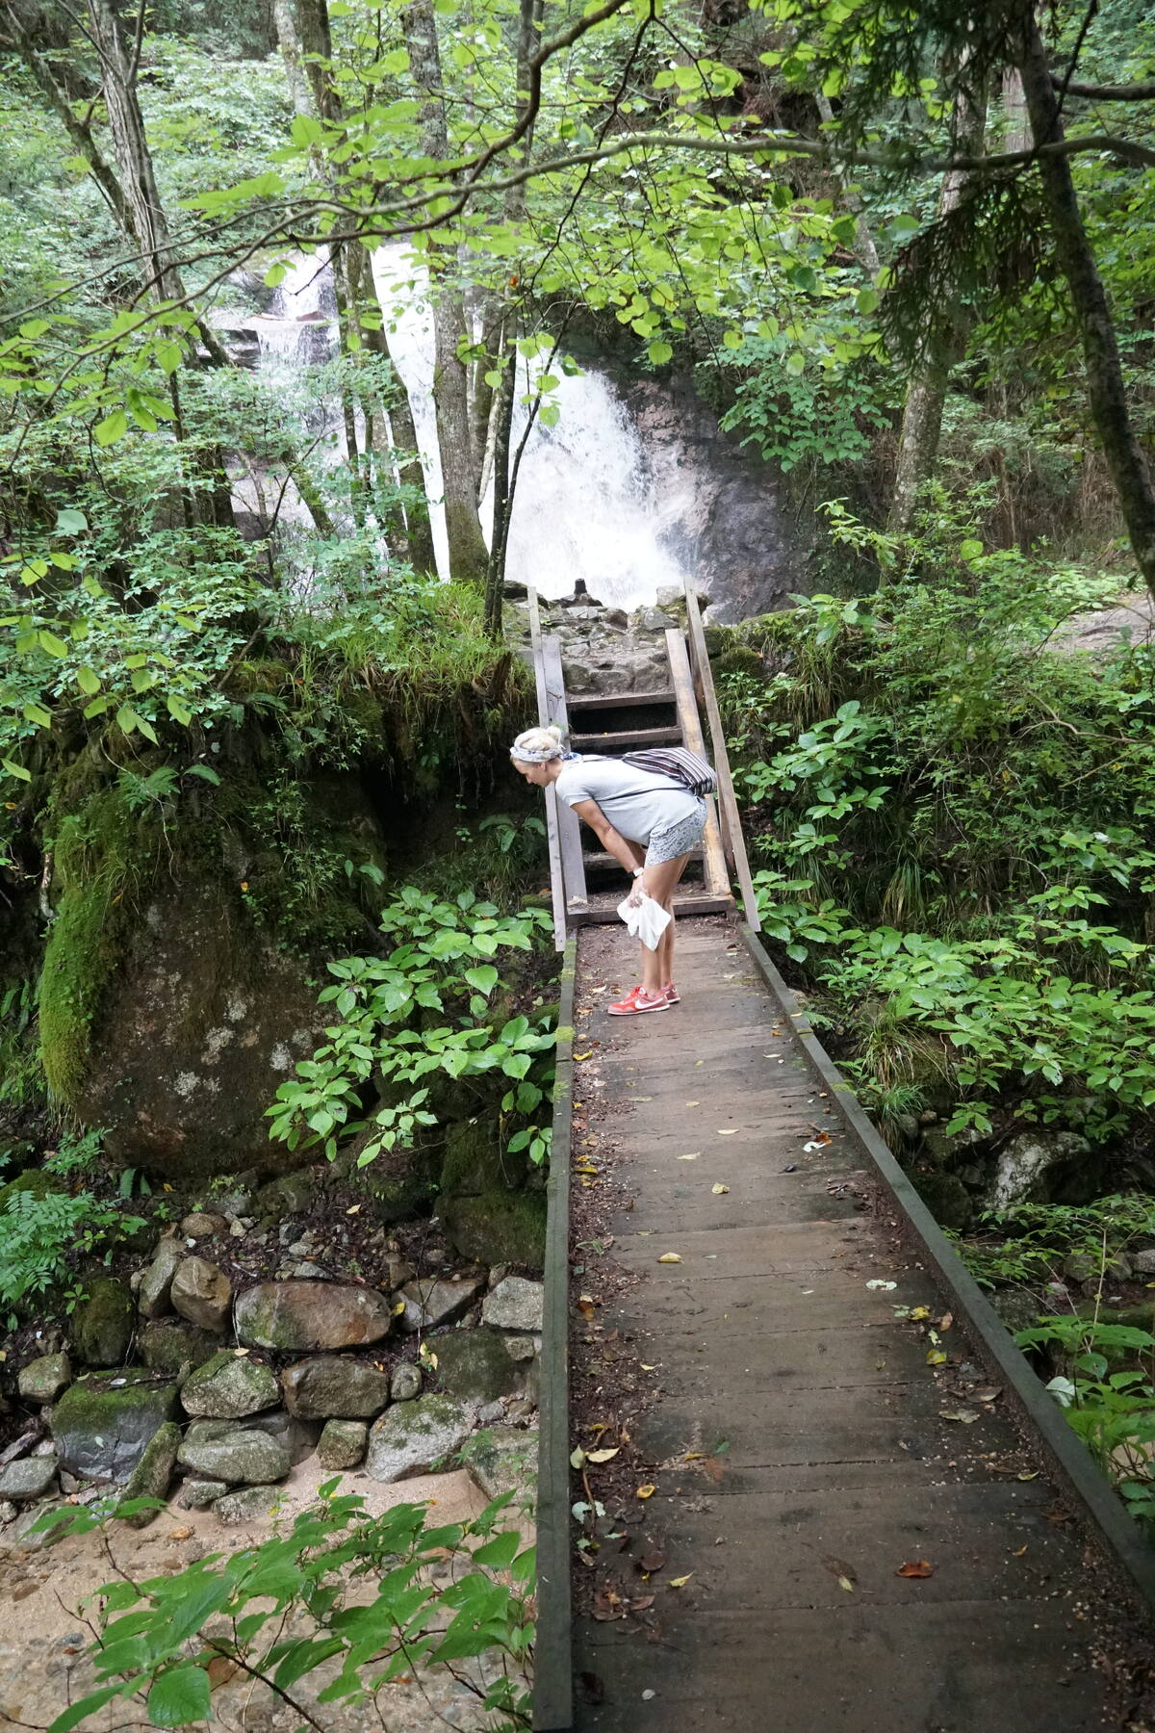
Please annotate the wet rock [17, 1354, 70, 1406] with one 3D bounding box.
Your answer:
[{"bbox_3d":[-2.198,2.113,6.550,0.210,0.190,0.210,0,7,0],"label":"wet rock"}]

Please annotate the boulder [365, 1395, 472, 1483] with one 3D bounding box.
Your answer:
[{"bbox_3d":[-0.678,2.444,6.770,0.450,0.330,0.370,-4,8,-13],"label":"boulder"}]

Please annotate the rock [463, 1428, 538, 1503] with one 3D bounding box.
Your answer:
[{"bbox_3d":[-0.282,2.357,6.250,0.330,0.250,0.330,0,7,0],"label":"rock"}]

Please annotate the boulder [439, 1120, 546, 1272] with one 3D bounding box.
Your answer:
[{"bbox_3d":[-0.359,1.494,7.200,0.540,0.620,0.500,0,7,0],"label":"boulder"}]

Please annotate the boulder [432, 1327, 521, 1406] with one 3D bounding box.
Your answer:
[{"bbox_3d":[-0.405,2.079,6.600,0.380,0.280,0.360,0,7,0],"label":"boulder"}]

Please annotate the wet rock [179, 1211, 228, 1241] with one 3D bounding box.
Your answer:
[{"bbox_3d":[-1.691,1.632,7.200,0.220,0.130,0.180,-4,8,-13],"label":"wet rock"}]

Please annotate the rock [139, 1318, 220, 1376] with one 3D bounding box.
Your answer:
[{"bbox_3d":[-1.689,2.040,6.750,0.350,0.240,0.320,0,7,0],"label":"rock"}]

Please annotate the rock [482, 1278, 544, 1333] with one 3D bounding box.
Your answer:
[{"bbox_3d":[-0.267,1.878,6.800,0.280,0.220,0.270,0,7,0],"label":"rock"}]

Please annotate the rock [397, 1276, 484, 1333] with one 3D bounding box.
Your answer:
[{"bbox_3d":[-0.613,1.952,7.080,0.380,0.220,0.290,-4,8,-13],"label":"rock"}]

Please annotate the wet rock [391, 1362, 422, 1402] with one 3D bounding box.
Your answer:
[{"bbox_3d":[-0.736,2.215,6.820,0.135,0.160,0.140,-4,8,-13],"label":"wet rock"}]

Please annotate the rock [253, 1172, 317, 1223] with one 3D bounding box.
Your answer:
[{"bbox_3d":[-1.348,1.521,7.300,0.290,0.220,0.270,0,7,0],"label":"rock"}]

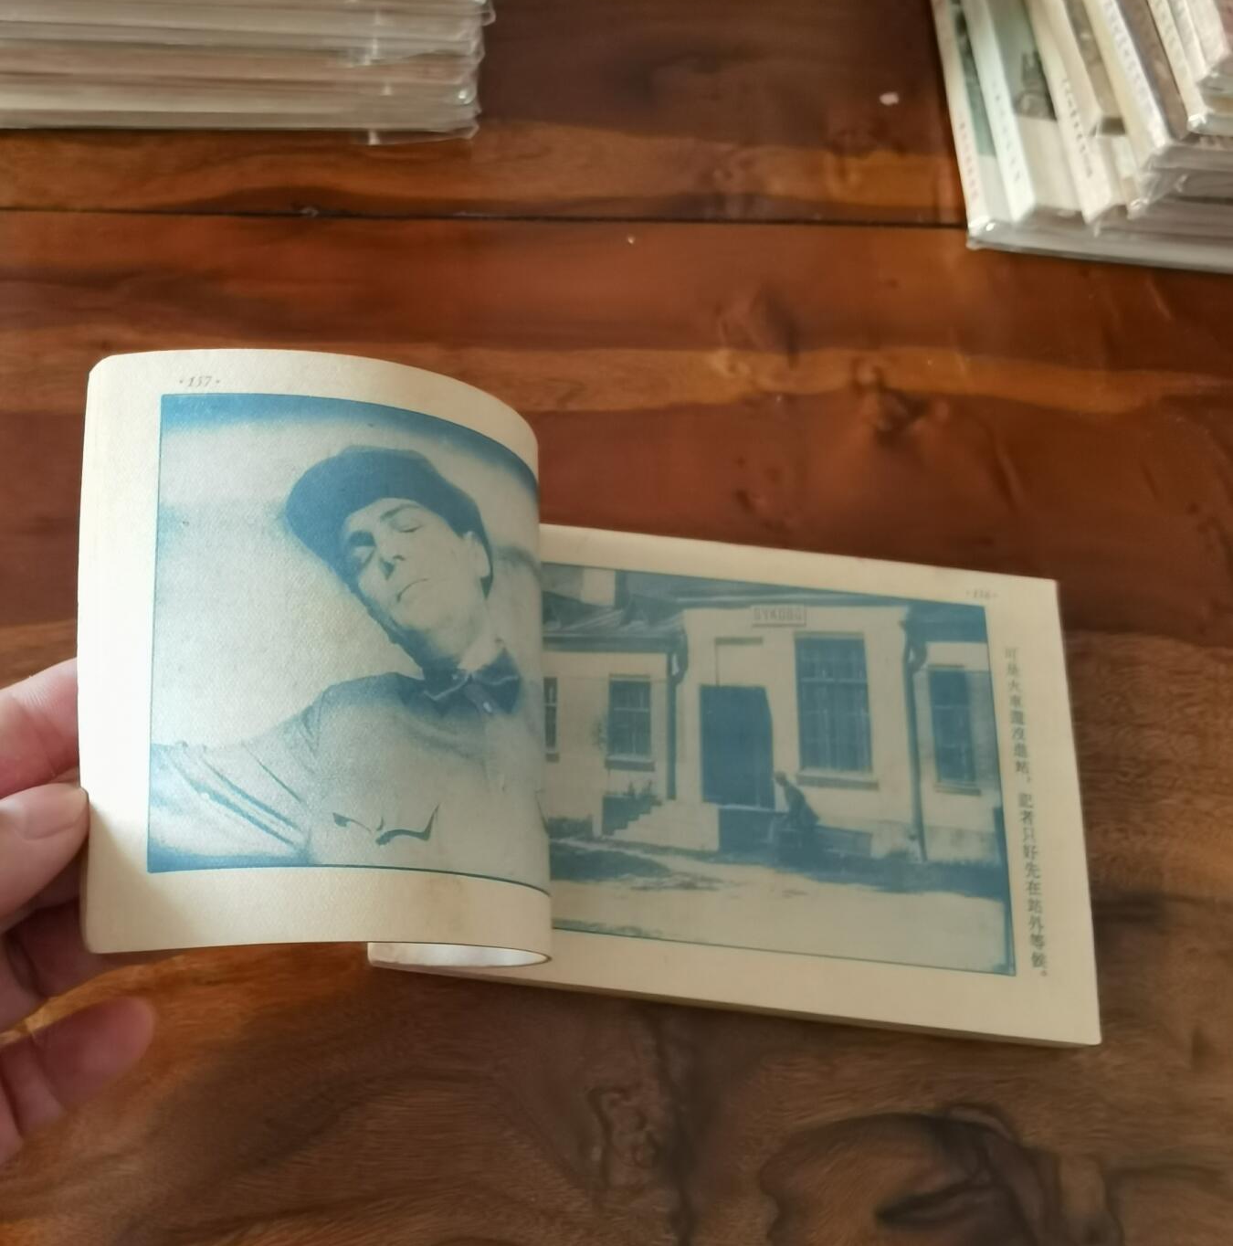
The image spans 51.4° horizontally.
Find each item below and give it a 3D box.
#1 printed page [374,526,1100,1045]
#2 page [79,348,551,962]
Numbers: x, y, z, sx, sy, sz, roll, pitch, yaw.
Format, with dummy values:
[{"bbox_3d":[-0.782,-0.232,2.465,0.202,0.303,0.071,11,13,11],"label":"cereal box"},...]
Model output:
[{"bbox_3d":[0.025,0.026,0.249,0.129,0.006,0.096,7,60,-1],"label":"printed page"},{"bbox_3d":[-0.047,0.005,0.212,0.085,0.030,0.098,8,72,-29],"label":"page"}]

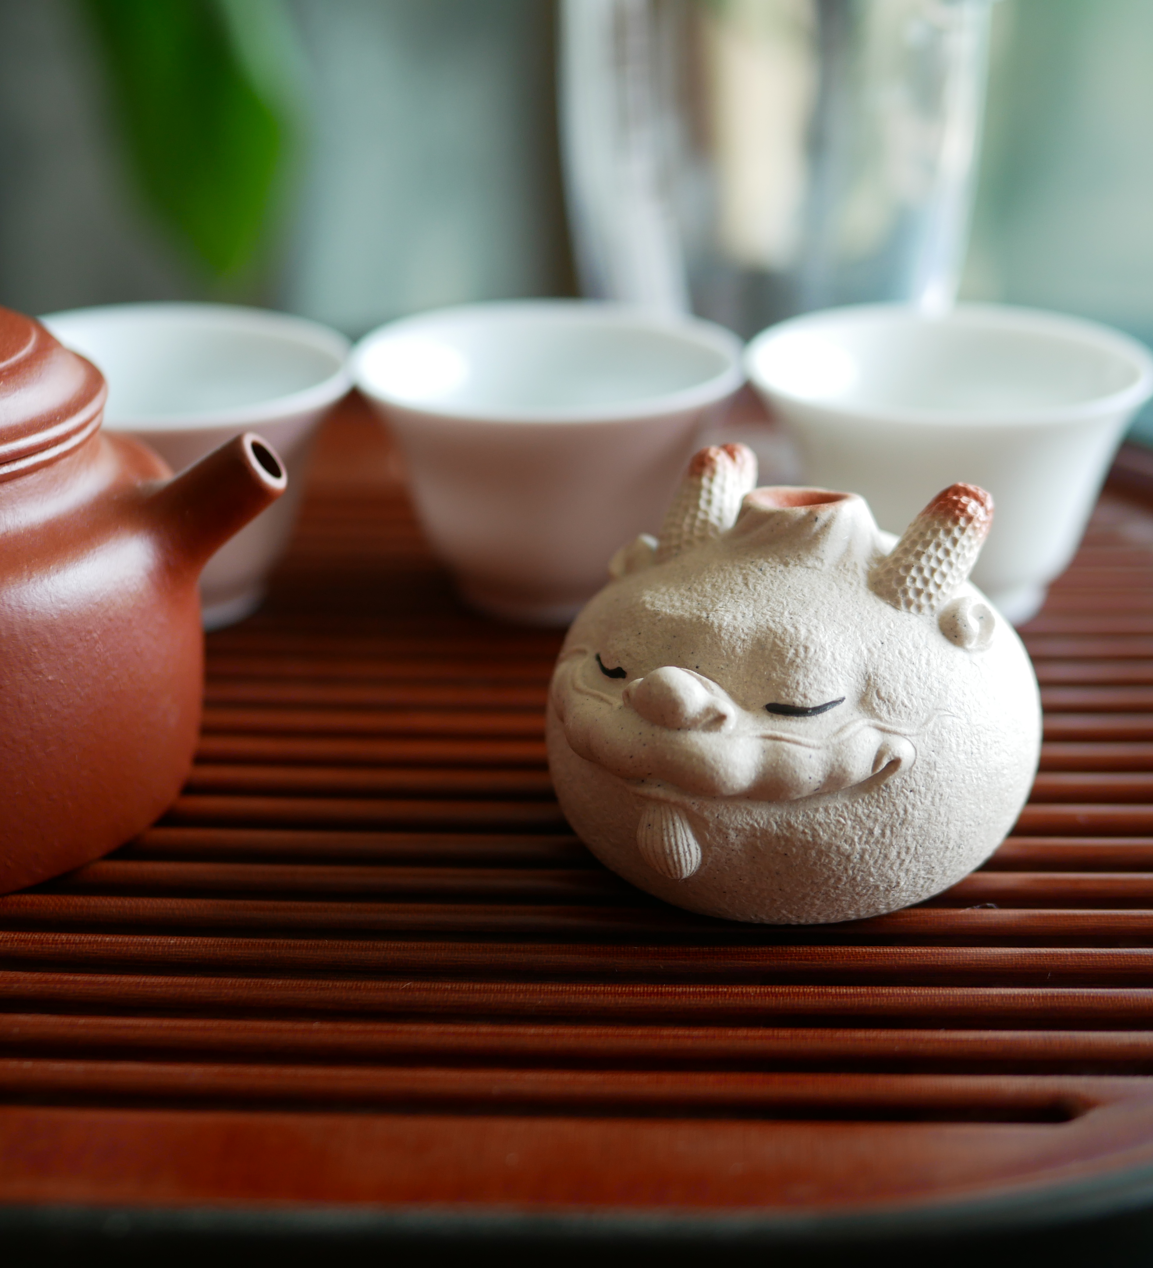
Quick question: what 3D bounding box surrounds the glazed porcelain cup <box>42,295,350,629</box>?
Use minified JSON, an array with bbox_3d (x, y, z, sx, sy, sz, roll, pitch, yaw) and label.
[{"bbox_3d":[-0.068,-0.025,0.401,0.063,0.040,0.063,-1,24,0],"label":"glazed porcelain cup"}]

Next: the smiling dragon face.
[{"bbox_3d":[0.027,0.006,0.308,0.062,0.055,0.063,12,27,28],"label":"smiling dragon face"}]

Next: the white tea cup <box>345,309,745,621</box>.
[{"bbox_3d":[-0.004,-0.027,0.401,0.062,0.040,0.062,-1,24,0],"label":"white tea cup"}]

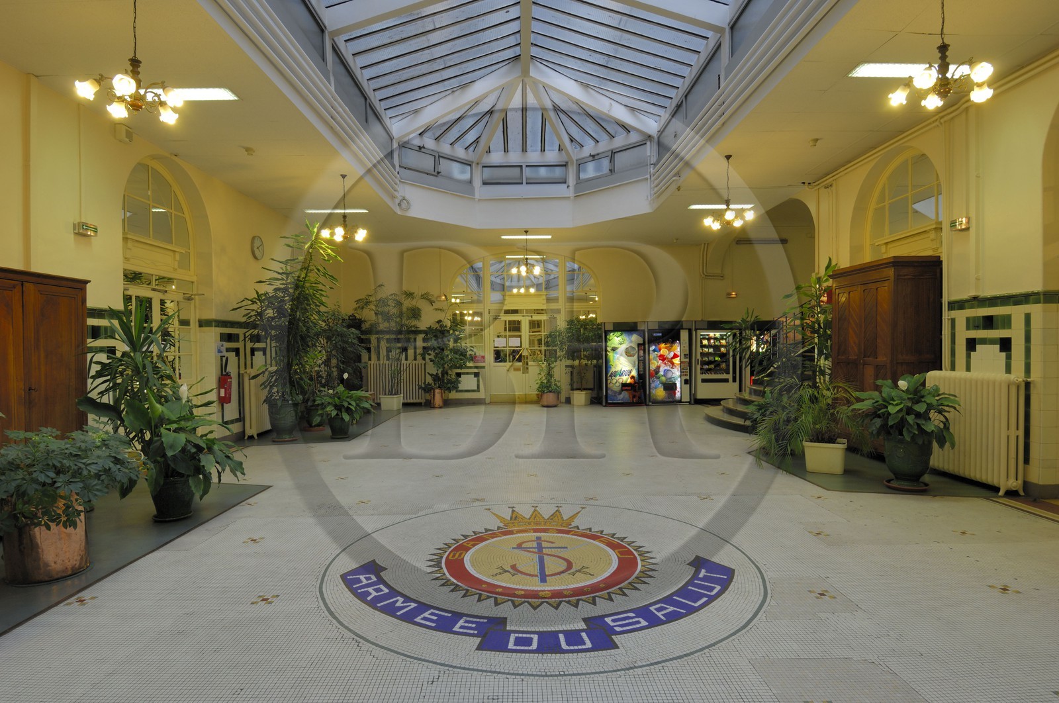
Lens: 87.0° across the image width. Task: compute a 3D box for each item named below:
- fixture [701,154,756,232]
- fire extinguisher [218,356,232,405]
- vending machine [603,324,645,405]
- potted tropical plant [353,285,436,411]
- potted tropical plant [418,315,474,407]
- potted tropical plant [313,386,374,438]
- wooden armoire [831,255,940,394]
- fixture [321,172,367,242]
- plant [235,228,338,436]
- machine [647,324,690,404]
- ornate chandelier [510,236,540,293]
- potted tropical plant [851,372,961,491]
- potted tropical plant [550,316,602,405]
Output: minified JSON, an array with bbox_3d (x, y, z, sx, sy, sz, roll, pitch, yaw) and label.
[{"bbox_3d":[2.702,-2.146,7.580,0.680,1.030,0.680,0,1,-1],"label":"fixture"},{"bbox_3d":[-4.180,0.398,7.670,0.180,0.650,0.170,0,1,0],"label":"fire extinguisher"},{"bbox_3d":[2.280,0.390,13.780,0.970,1.840,0.840,-1,1,-1],"label":"vending machine"},{"bbox_3d":[-3.071,-0.076,12.750,1.800,2.850,1.550,0,1,-1],"label":"potted tropical plant"},{"bbox_3d":[-2.036,0.222,13.600,1.330,2.260,1.150,-1,1,-1],"label":"potted tropical plant"},{"bbox_3d":[-3.028,0.978,9.100,0.970,0.850,0.920,0,1,-1],"label":"potted tropical plant"},{"bbox_3d":[4.540,0.104,7.220,0.590,2.460,1.390,0,1,0],"label":"wooden armoire"},{"bbox_3d":[-2.759,-2.130,8.330,0.680,1.030,0.680,0,1,-1],"label":"fixture"},{"bbox_3d":[-3.952,-0.344,9.100,1.600,3.520,1.420,-1,1,-1],"label":"plant"},{"bbox_3d":[3.365,0.375,13.830,0.980,1.840,0.840,-1,1,-1],"label":"machine"},{"bbox_3d":[-0.093,-2.083,12.550,0.670,1.170,0.670,-1,1,-1],"label":"ornate chandelier"},{"bbox_3d":[3.770,0.783,5.590,0.990,1.150,0.980,0,1,0],"label":"potted tropical plant"},{"bbox_3d":[1.131,0.220,13.500,1.250,2.120,1.050,0,1,-1],"label":"potted tropical plant"}]

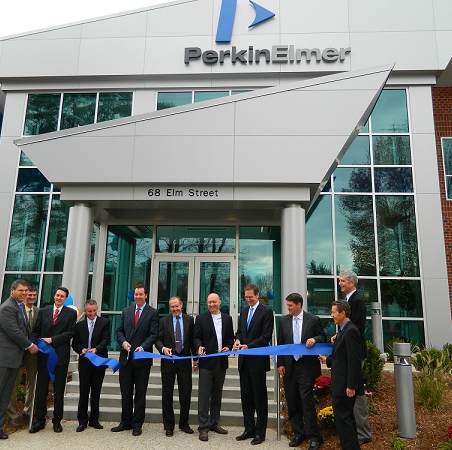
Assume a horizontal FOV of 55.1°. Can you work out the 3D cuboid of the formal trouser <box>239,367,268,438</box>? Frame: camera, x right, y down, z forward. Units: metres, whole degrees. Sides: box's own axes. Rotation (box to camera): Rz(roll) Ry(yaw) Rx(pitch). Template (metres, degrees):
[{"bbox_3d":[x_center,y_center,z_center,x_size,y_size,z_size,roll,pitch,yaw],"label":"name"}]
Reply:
[{"bbox_3d":[0.335,2.091,5.394,0.370,0.940,0.320,-5,-14,25],"label":"formal trouser"}]

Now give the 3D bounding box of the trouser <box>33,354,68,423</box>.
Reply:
[{"bbox_3d":[-2.244,2.079,5.646,0.420,0.920,0.310,1,-13,-1],"label":"trouser"}]

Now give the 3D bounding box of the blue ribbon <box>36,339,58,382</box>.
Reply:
[{"bbox_3d":[-2.226,1.690,5.405,0.250,0.520,0.130,0,-12,3],"label":"blue ribbon"}]

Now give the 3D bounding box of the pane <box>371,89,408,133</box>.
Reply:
[{"bbox_3d":[4.582,-3.179,12.160,1.004,1.314,0.050,0,-12,4],"label":"pane"}]

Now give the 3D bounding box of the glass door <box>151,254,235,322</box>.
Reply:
[{"bbox_3d":[-0.712,1.720,9.419,1.848,2.130,0.070,0,-12,4],"label":"glass door"}]

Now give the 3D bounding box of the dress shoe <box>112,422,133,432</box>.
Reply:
[{"bbox_3d":[-1.330,2.580,5.574,0.300,0.110,0.110,10,-15,-33],"label":"dress shoe"}]

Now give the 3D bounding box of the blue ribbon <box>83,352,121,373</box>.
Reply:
[{"bbox_3d":[-1.569,1.741,5.479,0.474,0.248,0.140,3,-12,-7],"label":"blue ribbon"}]

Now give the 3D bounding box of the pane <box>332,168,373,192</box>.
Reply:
[{"bbox_3d":[3.477,-1.204,11.818,1.004,0.722,0.050,0,-12,4],"label":"pane"}]

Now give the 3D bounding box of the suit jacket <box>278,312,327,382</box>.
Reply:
[{"bbox_3d":[0.930,1.478,5.337,0.580,0.809,0.360,-3,-13,20],"label":"suit jacket"}]

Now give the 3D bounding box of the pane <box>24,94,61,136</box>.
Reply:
[{"bbox_3d":[-5.153,-3.105,12.191,0.966,1.260,0.060,0,-13,4],"label":"pane"}]

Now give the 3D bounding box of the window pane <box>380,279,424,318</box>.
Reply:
[{"bbox_3d":[3.823,1.592,9.435,0.837,0.818,0.060,0,-12,4],"label":"window pane"}]

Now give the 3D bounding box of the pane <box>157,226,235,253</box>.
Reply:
[{"bbox_3d":[-0.680,0.338,9.830,1.822,0.623,0.060,0,-13,4],"label":"pane"}]

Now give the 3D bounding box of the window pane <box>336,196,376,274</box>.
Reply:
[{"bbox_3d":[3.272,0.251,10.915,0.985,2.062,0.050,0,-12,3],"label":"window pane"}]

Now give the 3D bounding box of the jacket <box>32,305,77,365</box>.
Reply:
[{"bbox_3d":[-2.233,1.397,5.736,0.490,0.760,0.330,2,-13,-4],"label":"jacket"}]

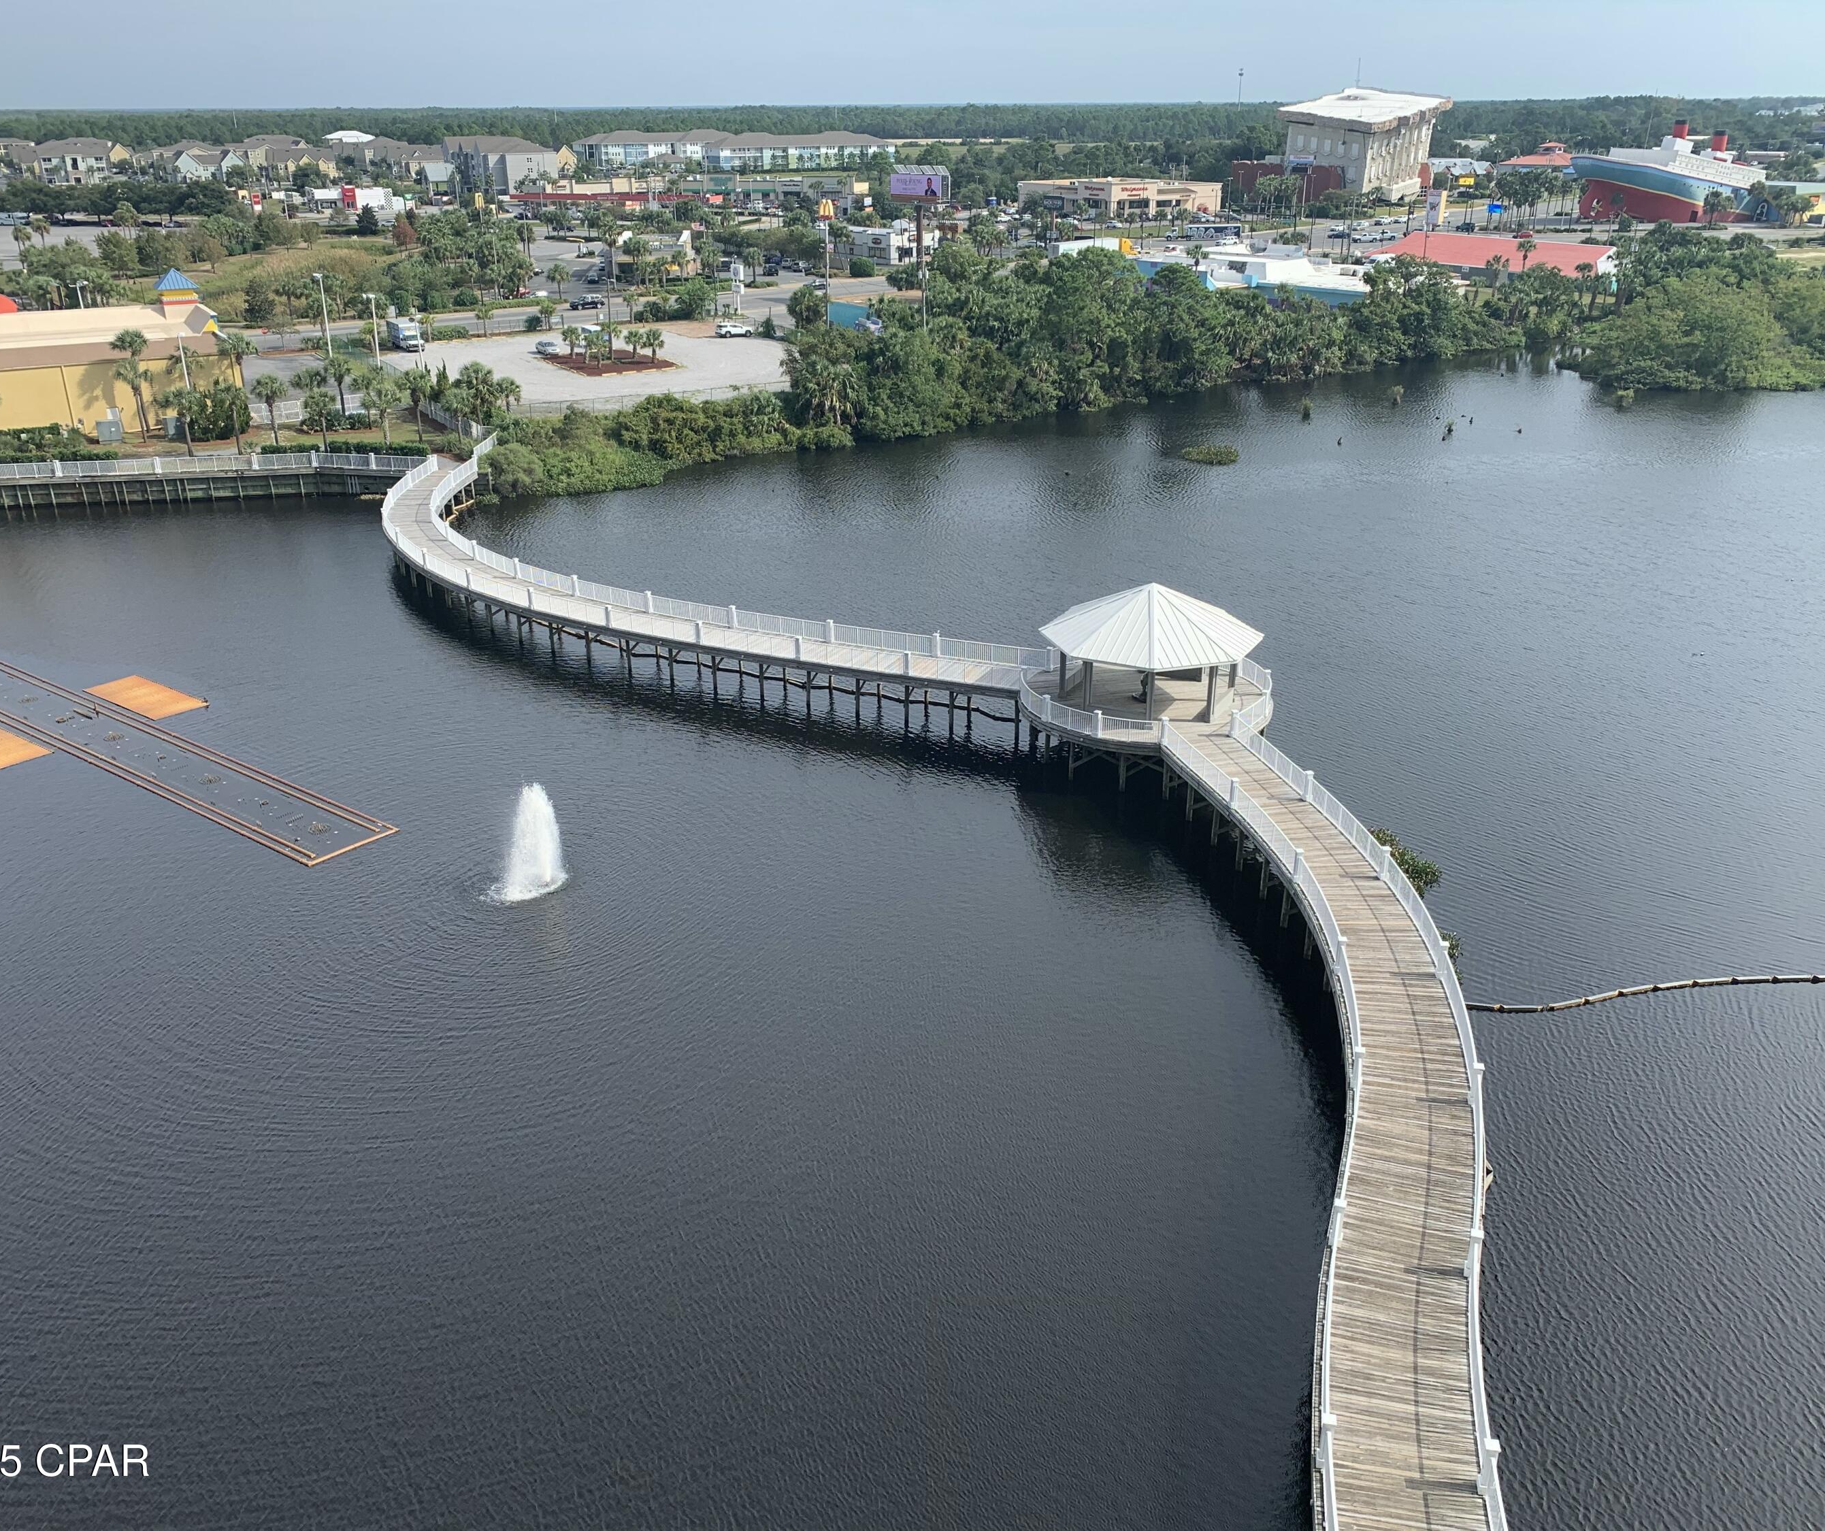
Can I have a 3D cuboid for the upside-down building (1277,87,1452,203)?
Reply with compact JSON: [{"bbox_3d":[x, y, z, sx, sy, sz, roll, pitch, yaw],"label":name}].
[{"bbox_3d":[144.030,-198.530,488.110,42.000,31.500,33.000,-19,29,-36],"label":"upside-down building"}]

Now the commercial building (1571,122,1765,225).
[{"bbox_3d":[188.610,-147.690,381.400,45.000,22.490,21.000,-7,24,-16],"label":"commercial building"}]

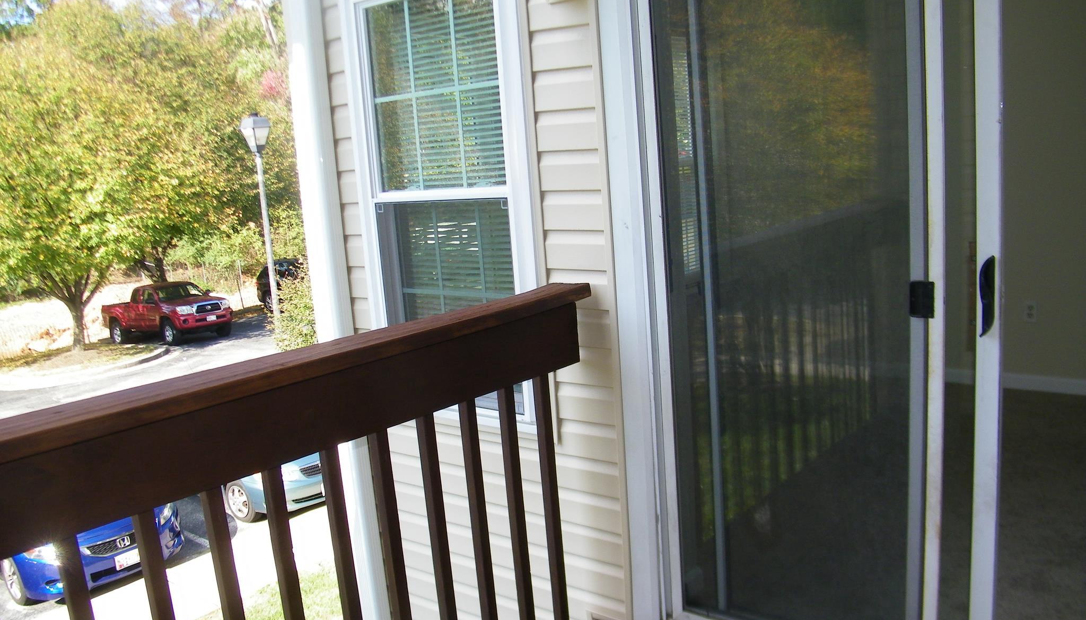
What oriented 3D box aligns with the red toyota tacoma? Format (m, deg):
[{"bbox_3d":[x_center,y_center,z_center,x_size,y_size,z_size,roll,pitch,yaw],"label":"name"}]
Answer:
[{"bbox_3d":[-11.480,0.060,26.700,5.250,1.780,1.900,-1,9,40],"label":"red toyota tacoma"}]

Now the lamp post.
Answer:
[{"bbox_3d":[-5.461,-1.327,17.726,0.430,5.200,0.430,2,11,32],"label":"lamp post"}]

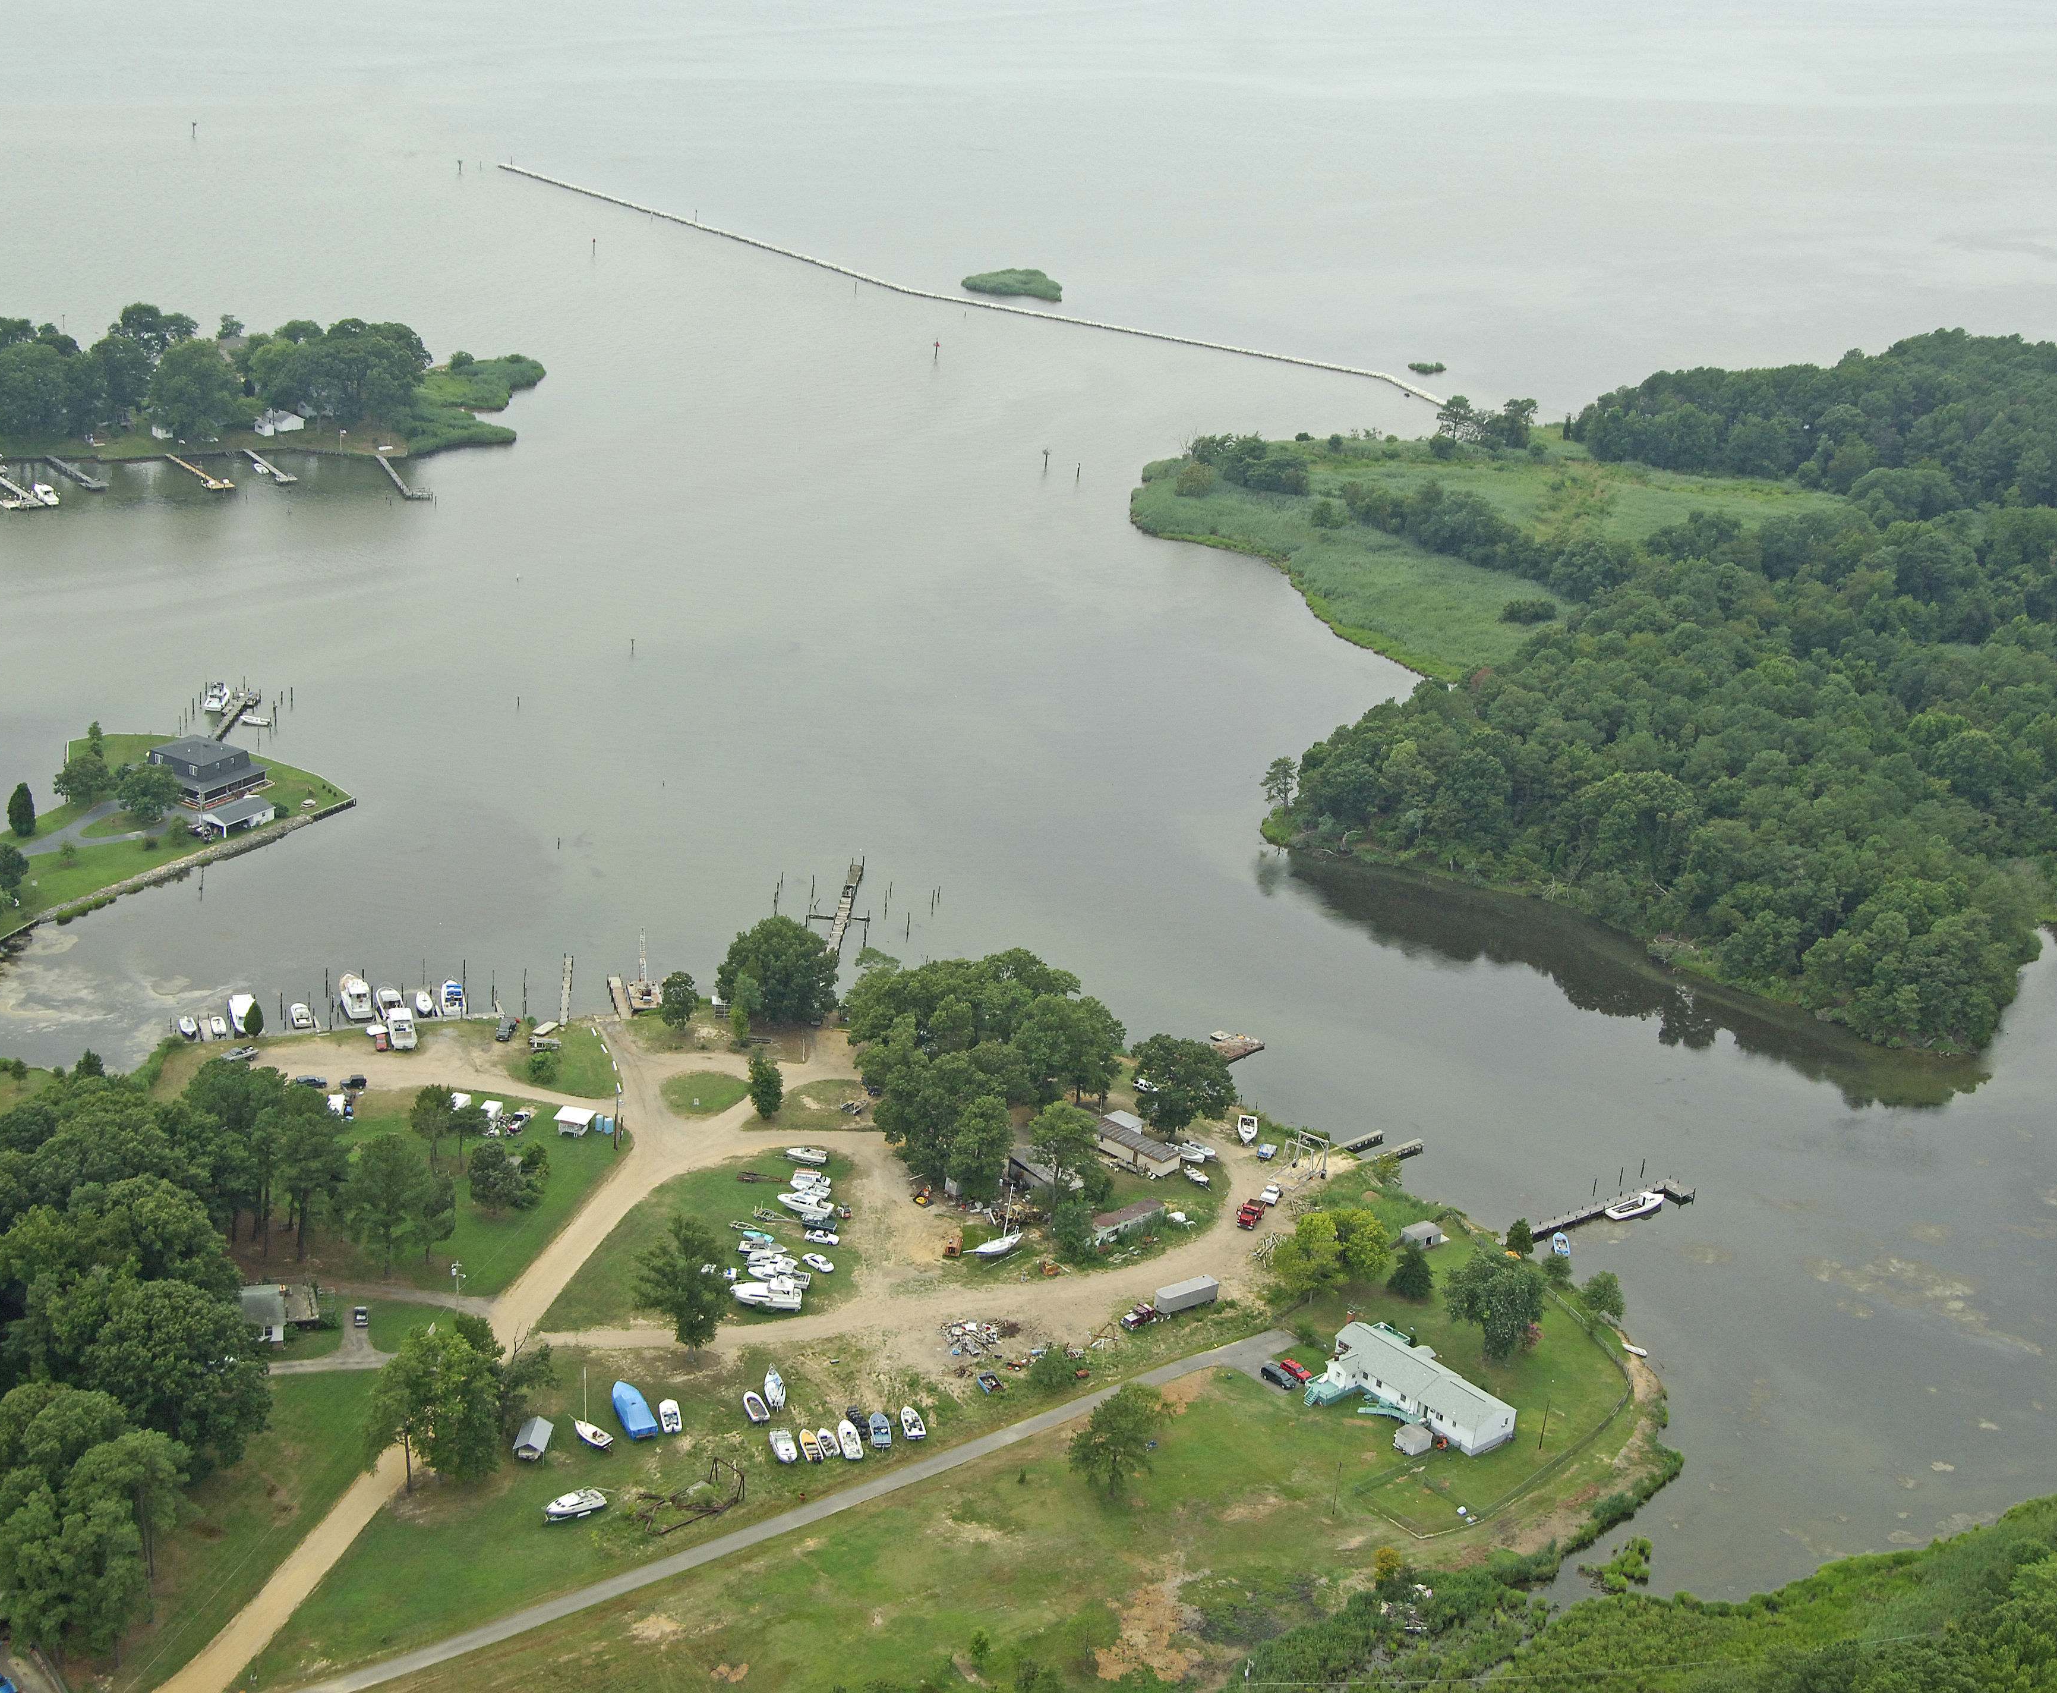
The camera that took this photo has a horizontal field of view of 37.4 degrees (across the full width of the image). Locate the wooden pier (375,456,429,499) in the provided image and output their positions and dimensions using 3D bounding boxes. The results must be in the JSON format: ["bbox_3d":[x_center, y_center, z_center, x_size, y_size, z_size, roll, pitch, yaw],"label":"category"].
[{"bbox_3d":[-161.830,-95.570,787.280,7.200,1.800,39.500,-4,24,-22],"label":"wooden pier"}]

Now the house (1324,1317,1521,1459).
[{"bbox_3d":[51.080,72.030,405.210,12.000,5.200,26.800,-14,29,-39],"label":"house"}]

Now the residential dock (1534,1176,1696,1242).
[{"bbox_3d":[86.740,56.160,461.030,38.000,2.000,6.300,-12,27,-37],"label":"residential dock"}]

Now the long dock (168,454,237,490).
[{"bbox_3d":[-212.910,-95.970,777.190,6.200,1.800,33.000,-12,27,-36],"label":"long dock"}]

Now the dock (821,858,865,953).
[{"bbox_3d":[-33.550,12.020,544.660,2.700,2.600,46.000,6,22,2],"label":"dock"}]

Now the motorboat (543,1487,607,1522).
[{"bbox_3d":[-54.500,79.520,366.780,7.200,2.600,2.500,-5,24,-24],"label":"motorboat"}]

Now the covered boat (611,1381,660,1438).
[{"bbox_3d":[-50.610,71.800,387.230,3.500,2.400,11.500,-5,24,-23],"label":"covered boat"}]

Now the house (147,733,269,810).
[{"bbox_3d":[-156.710,-15.530,575.830,19.000,7.800,17.700,17,25,27],"label":"house"}]

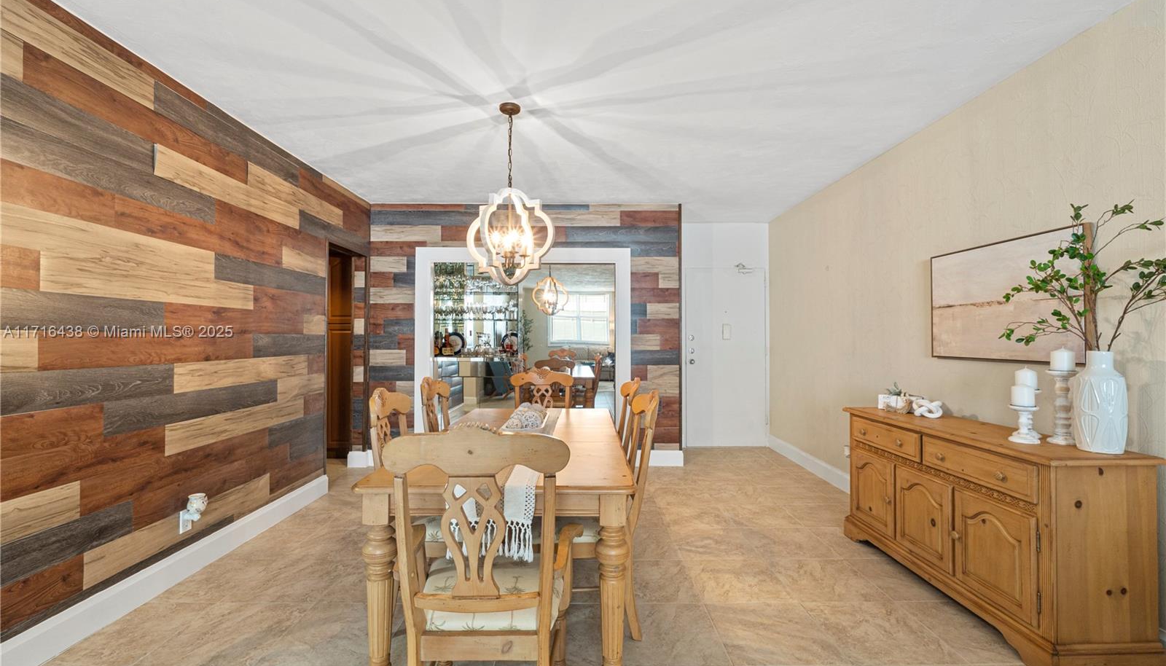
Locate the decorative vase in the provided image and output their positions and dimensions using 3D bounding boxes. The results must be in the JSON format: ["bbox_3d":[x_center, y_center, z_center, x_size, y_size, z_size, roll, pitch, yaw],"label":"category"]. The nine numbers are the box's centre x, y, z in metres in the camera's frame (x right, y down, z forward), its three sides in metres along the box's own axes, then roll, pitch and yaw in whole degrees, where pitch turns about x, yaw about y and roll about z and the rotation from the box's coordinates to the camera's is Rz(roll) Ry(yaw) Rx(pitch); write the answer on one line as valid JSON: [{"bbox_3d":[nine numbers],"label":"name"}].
[{"bbox_3d":[2.048,0.269,1.923,0.150,0.388,0.150,0,-1,0],"label":"decorative vase"}]

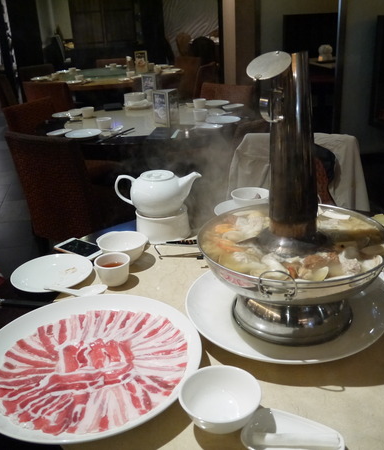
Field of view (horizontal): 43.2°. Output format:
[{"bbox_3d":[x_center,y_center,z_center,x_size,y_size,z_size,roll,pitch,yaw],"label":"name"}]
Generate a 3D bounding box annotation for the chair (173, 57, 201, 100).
[{"bbox_3d":[-0.235,-1.512,5.731,0.540,0.833,0.460,-19,28,-34],"label":"chair"}]

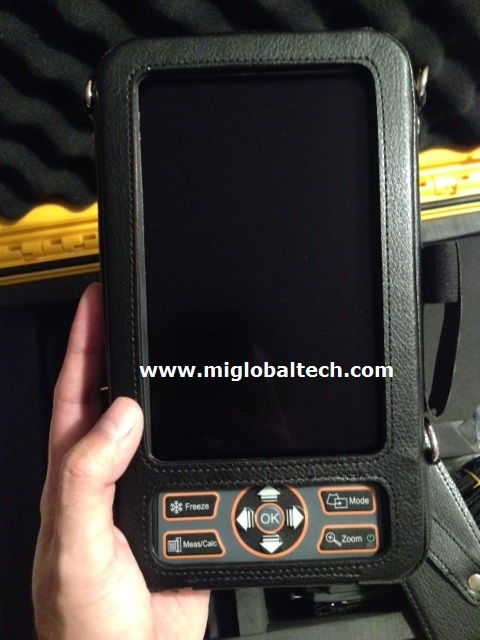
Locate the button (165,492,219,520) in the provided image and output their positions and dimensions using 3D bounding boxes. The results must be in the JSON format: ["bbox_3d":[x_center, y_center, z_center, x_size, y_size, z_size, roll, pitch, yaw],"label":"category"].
[{"bbox_3d":[-0.020,0.077,0.252,0.023,0.004,0.011,-2,90,0],"label":"button"}]

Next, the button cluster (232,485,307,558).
[{"bbox_3d":[0.012,0.083,0.252,0.032,0.004,0.032,-2,90,0],"label":"button cluster"}]

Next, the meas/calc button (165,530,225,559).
[{"bbox_3d":[-0.019,0.093,0.252,0.025,0.004,0.011,-2,90,0],"label":"meas/calc button"}]

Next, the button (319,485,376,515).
[{"bbox_3d":[0.044,0.075,0.252,0.024,0.004,0.012,-2,90,0],"label":"button"}]

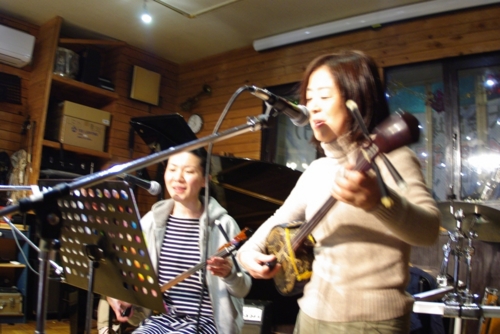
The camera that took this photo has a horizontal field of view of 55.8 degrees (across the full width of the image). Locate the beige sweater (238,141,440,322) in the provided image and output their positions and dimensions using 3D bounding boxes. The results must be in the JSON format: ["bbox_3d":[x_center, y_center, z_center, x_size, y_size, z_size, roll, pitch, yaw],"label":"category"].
[{"bbox_3d":[0.272,0.194,1.420,0.520,0.540,0.400,-2,-9,37],"label":"beige sweater"}]

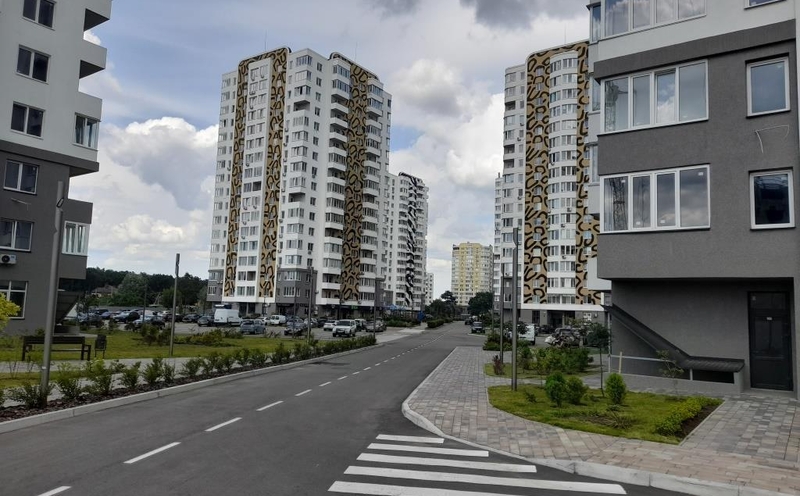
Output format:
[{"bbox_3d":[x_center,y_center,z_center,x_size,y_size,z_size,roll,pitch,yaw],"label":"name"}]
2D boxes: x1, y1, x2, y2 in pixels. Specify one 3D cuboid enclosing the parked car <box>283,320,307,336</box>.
[{"bbox_3d":[-10.142,7.848,56.576,1.740,1.500,4.300,2,-6,3],"label":"parked car"}]

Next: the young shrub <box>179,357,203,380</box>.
[{"bbox_3d":[-5.124,2.931,14.184,0.520,0.560,0.480,1,-5,7],"label":"young shrub"}]

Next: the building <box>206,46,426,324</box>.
[{"bbox_3d":[-21.614,-11.494,129.587,25.800,53.800,28.300,-2,-7,35],"label":"building"}]

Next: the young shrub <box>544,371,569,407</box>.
[{"bbox_3d":[3.361,3.015,12.318,0.485,0.733,0.485,2,-6,0],"label":"young shrub"}]

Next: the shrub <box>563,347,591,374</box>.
[{"bbox_3d":[6.720,4.283,22.000,1.013,1.013,1.013,1,-6,8],"label":"shrub"}]

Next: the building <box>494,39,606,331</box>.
[{"bbox_3d":[38.196,-10.588,120.921,25.500,54.410,25.000,-2,-7,34],"label":"building"}]

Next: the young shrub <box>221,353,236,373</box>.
[{"bbox_3d":[-5.919,3.952,19.943,0.525,0.656,0.525,1,-6,8],"label":"young shrub"}]

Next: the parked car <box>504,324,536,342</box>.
[{"bbox_3d":[11.040,7.923,53.088,1.800,1.830,4.400,-1,-6,25],"label":"parked car"}]

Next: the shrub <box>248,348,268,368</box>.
[{"bbox_3d":[-5.419,4.232,22.129,0.728,0.728,0.728,1,-6,8],"label":"shrub"}]

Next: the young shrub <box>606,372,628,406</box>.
[{"bbox_3d":[4.434,2.871,11.807,0.420,0.660,0.420,1,-5,7],"label":"young shrub"}]

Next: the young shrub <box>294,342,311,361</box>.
[{"bbox_3d":[-4.497,4.774,26.653,0.701,0.789,0.701,1,-6,8],"label":"young shrub"}]

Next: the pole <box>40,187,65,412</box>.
[{"bbox_3d":[-7.071,0.881,11.791,0.170,4.571,0.170,1,-6,8],"label":"pole"}]

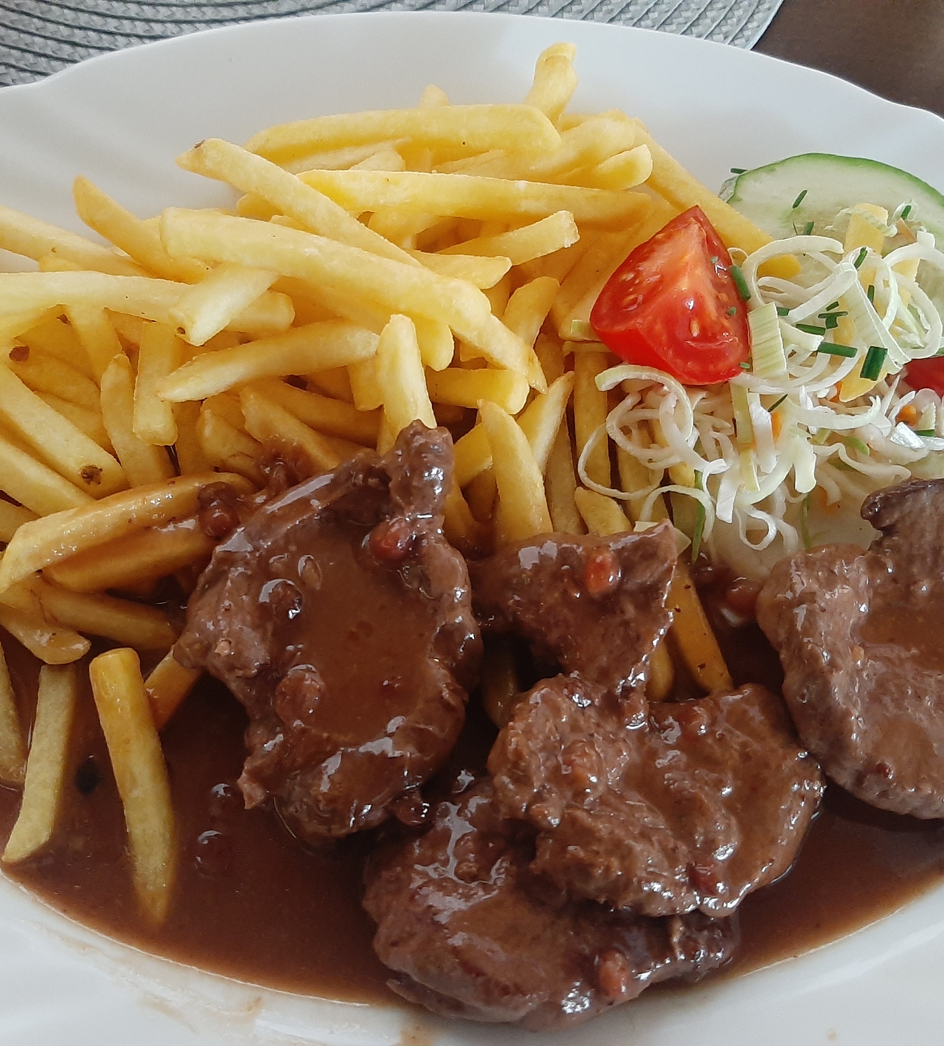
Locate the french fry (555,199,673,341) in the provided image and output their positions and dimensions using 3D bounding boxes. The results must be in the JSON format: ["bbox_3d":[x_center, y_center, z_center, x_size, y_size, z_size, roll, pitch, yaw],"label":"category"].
[{"bbox_3d":[0.032,-0.054,0.221,0.008,0.008,0.035,34,77,11],"label":"french fry"}]

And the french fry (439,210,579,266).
[{"bbox_3d":[0.006,-0.056,0.213,0.030,0.007,0.007,-9,68,7],"label":"french fry"}]

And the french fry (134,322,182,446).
[{"bbox_3d":[-0.062,-0.031,0.205,0.007,0.007,0.029,-3,78,-3],"label":"french fry"}]

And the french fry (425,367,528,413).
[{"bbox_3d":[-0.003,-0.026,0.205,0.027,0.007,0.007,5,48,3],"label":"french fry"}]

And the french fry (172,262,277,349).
[{"bbox_3d":[-0.047,-0.049,0.216,0.008,0.007,0.036,20,42,15],"label":"french fry"}]

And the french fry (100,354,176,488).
[{"bbox_3d":[-0.066,-0.018,0.207,0.007,0.007,0.030,-16,85,-8],"label":"french fry"}]

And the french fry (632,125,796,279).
[{"bbox_3d":[0.054,-0.071,0.232,0.008,0.007,0.045,-41,78,-18],"label":"french fry"}]

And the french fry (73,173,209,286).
[{"bbox_3d":[-0.073,-0.065,0.232,0.042,0.007,0.007,33,55,18],"label":"french fry"}]

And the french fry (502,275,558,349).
[{"bbox_3d":[0.009,-0.037,0.209,0.008,0.007,0.024,25,80,9],"label":"french fry"}]

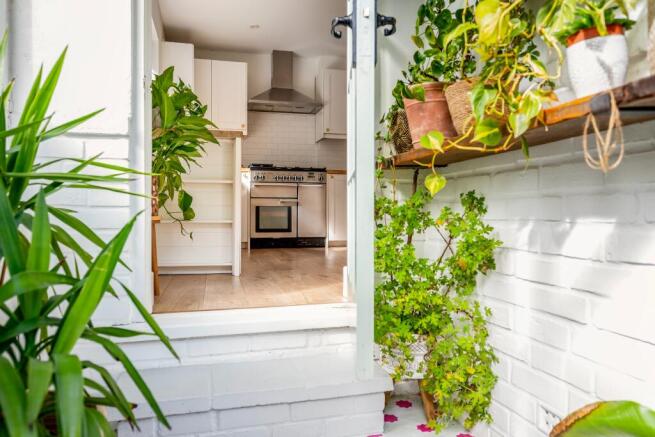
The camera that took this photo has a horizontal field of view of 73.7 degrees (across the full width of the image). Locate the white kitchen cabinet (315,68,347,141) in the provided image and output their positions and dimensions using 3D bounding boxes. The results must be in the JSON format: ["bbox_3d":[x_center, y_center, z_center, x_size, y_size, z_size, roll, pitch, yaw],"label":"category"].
[{"bbox_3d":[0.105,-1.432,5.687,0.420,0.875,0.340,0,0,-13],"label":"white kitchen cabinet"}]

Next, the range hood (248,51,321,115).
[{"bbox_3d":[-0.528,-1.730,5.458,0.900,0.690,0.480,0,0,-13],"label":"range hood"}]

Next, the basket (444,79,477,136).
[{"bbox_3d":[0.437,-0.299,1.245,0.190,0.148,0.190,0,0,-13],"label":"basket"}]

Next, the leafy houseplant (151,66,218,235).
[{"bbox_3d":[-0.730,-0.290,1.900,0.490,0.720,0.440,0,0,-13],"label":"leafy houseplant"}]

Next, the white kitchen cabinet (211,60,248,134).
[{"bbox_3d":[-1.200,-1.432,5.373,0.415,0.870,0.340,0,0,-13],"label":"white kitchen cabinet"}]

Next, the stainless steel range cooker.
[{"bbox_3d":[-0.516,-0.110,5.409,0.900,0.930,0.610,0,0,-13],"label":"stainless steel range cooker"}]

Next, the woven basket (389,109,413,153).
[{"bbox_3d":[0.316,-0.305,1.598,0.165,0.155,0.165,0,0,-13],"label":"woven basket"}]

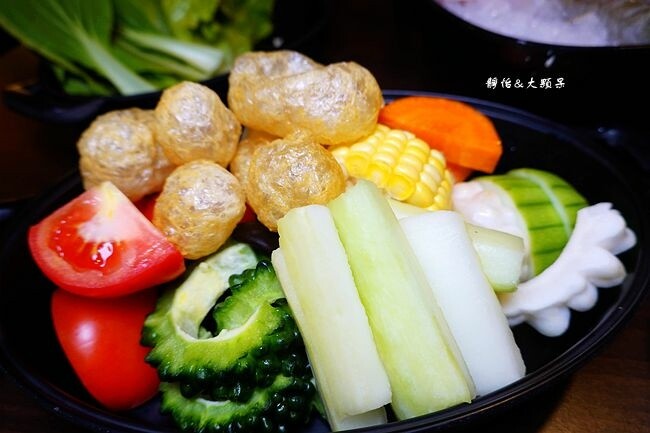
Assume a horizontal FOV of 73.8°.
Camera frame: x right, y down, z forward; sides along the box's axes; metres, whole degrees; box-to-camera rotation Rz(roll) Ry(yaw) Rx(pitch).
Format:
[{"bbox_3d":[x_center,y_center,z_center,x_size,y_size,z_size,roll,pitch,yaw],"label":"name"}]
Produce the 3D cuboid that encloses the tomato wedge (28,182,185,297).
[{"bbox_3d":[-0.076,0.009,0.153,0.050,0.033,0.032,-3,31,5],"label":"tomato wedge"}]

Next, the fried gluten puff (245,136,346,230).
[{"bbox_3d":[-0.011,-0.013,0.170,0.038,0.036,0.038,-6,31,0],"label":"fried gluten puff"}]

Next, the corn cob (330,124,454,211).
[{"bbox_3d":[0.028,-0.011,0.178,0.047,0.047,0.028,11,52,14],"label":"corn cob"}]

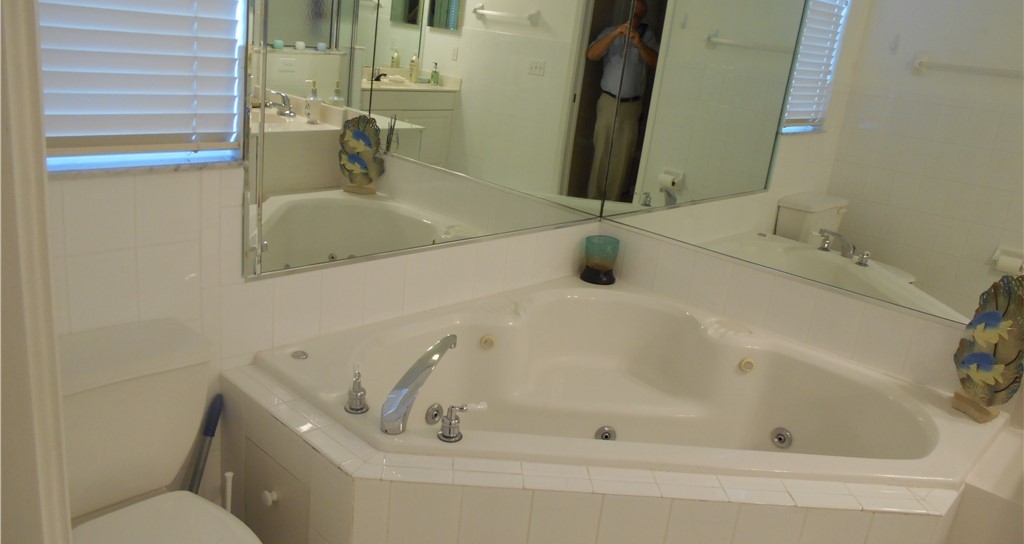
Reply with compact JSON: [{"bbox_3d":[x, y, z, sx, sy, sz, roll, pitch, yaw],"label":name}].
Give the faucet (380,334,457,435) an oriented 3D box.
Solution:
[{"bbox_3d":[-0.225,0.275,1.905,0.057,0.150,0.304,13,19,22],"label":"faucet"}]

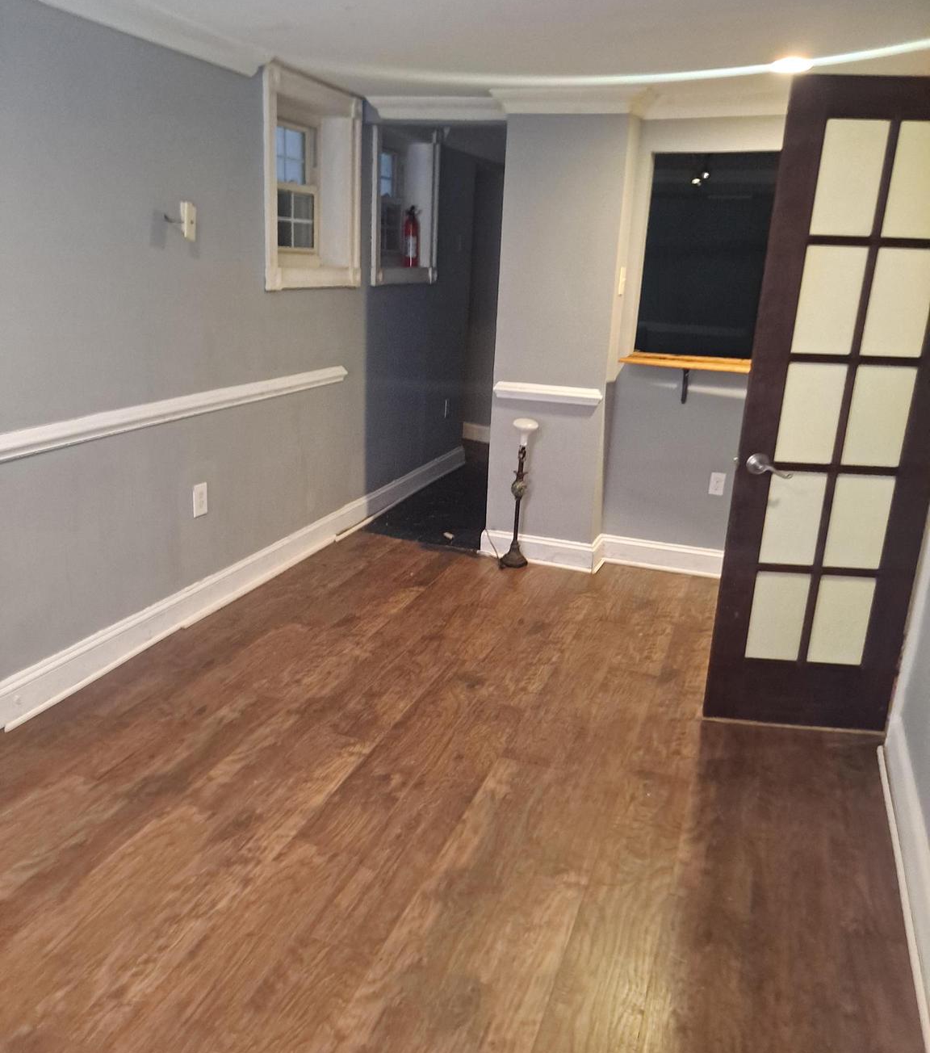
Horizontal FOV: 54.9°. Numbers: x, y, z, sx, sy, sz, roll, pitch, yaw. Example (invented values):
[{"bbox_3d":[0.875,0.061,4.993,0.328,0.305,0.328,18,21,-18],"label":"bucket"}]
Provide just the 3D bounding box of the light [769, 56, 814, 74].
[{"bbox_3d":[1.187,-1.679,3.256,0.149,0.027,0.151,8,18,19],"label":"light"}]

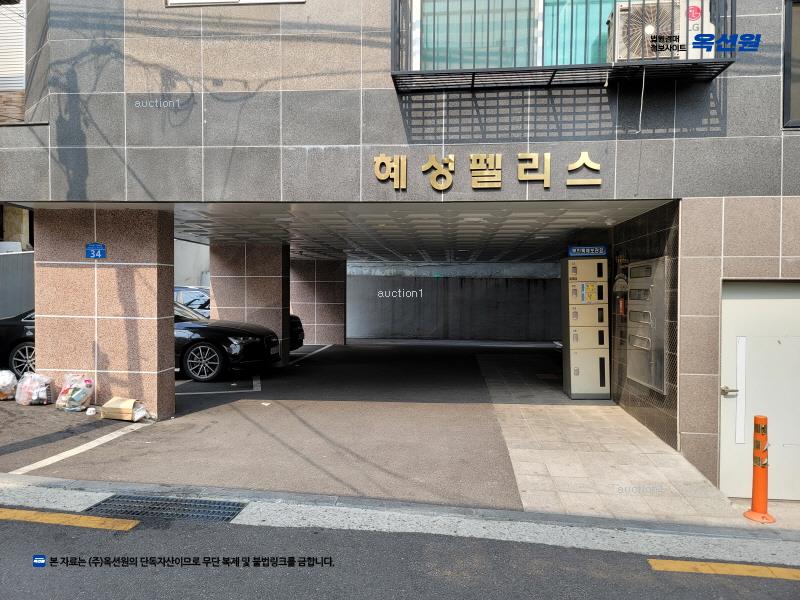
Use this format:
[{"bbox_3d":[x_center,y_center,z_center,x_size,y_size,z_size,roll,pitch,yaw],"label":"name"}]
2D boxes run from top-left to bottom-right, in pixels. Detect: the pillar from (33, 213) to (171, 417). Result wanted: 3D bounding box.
[{"bbox_3d":[-3.327,0.159,6.570,1.410,2.310,0.420,0,1,5],"label":"pillar"}]

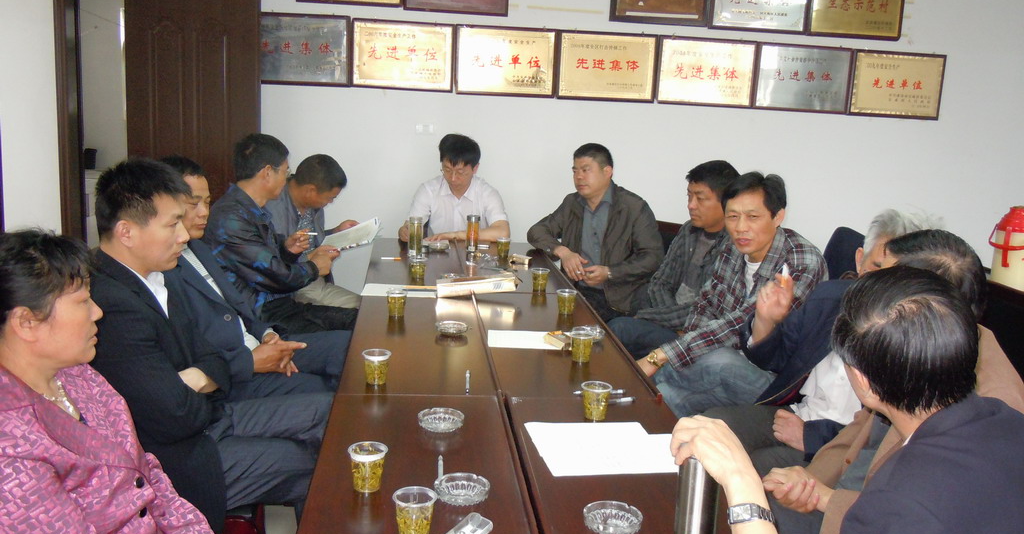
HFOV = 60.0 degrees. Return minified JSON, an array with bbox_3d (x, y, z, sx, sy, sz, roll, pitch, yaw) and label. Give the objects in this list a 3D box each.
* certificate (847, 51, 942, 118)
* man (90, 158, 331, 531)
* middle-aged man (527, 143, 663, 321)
[{"bbox_3d":[2.343,-1.106,5.406,0.585,0.384,0.025,1,10,-7],"label":"certificate"},{"bbox_3d":[-0.662,0.410,2.063,0.780,1.290,0.550,1,10,-9],"label":"man"},{"bbox_3d":[0.377,0.059,4.291,0.600,1.300,0.800,10,12,35],"label":"middle-aged man"}]

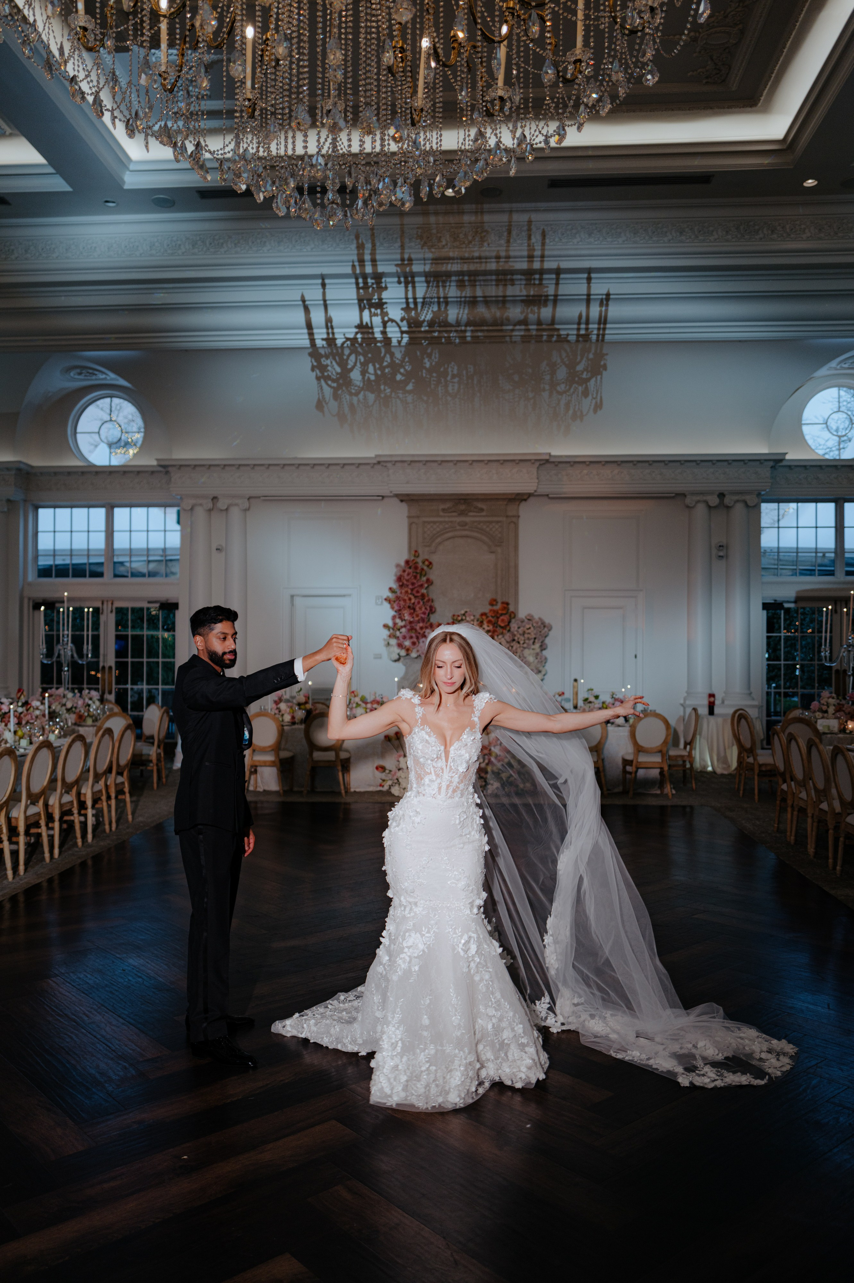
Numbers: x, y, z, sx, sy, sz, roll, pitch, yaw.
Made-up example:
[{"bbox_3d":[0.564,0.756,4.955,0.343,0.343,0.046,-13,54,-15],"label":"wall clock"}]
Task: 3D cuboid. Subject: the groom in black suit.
[{"bbox_3d":[-0.660,0.766,4.090,0.750,1.800,0.500,0,-1,14],"label":"groom in black suit"}]

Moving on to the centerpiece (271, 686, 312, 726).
[{"bbox_3d":[-1.657,0.792,12.216,0.500,0.490,0.420,0,-1,5],"label":"centerpiece"}]

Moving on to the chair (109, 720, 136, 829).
[{"bbox_3d":[-3.072,1.250,9.308,0.540,0.950,0.490,0,-1,5],"label":"chair"}]

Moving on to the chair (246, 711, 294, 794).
[{"bbox_3d":[-1.832,1.276,11.616,0.490,0.950,0.540,0,-1,5],"label":"chair"}]

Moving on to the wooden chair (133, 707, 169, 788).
[{"bbox_3d":[-3.372,1.260,11.924,0.560,0.960,0.490,0,-1,2],"label":"wooden chair"}]

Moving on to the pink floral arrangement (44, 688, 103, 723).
[{"bbox_3d":[-4.373,0.810,12.400,0.780,0.440,0.600,0,-1,5],"label":"pink floral arrangement"}]

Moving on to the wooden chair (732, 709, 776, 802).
[{"bbox_3d":[3.798,1.293,11.211,0.560,0.960,0.490,0,-1,-1],"label":"wooden chair"}]

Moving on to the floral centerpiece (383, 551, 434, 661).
[{"bbox_3d":[-0.309,-0.601,17.094,0.910,1.910,0.500,0,-1,5],"label":"floral centerpiece"}]

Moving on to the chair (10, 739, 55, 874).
[{"bbox_3d":[-3.180,1.230,7.519,0.540,0.950,0.490,0,-1,5],"label":"chair"}]

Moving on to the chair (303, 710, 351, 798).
[{"bbox_3d":[-1.136,1.275,11.504,0.490,0.950,0.540,0,-1,5],"label":"chair"}]

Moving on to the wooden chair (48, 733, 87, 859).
[{"bbox_3d":[-3.041,1.202,7.974,0.560,0.960,0.490,0,-1,5],"label":"wooden chair"}]

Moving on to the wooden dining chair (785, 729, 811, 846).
[{"bbox_3d":[3.321,1.238,8.224,0.540,0.950,0.490,0,-1,5],"label":"wooden dining chair"}]

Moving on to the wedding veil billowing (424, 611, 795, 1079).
[{"bbox_3d":[0.740,0.801,4.070,1.460,1.730,0.800,0,-1,0],"label":"wedding veil billowing"}]

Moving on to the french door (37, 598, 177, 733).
[{"bbox_3d":[-5.986,0.515,18.647,2.700,2.660,0.120,0,-1,5],"label":"french door"}]

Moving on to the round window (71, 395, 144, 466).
[{"bbox_3d":[-5.819,-3.844,18.300,1.330,1.330,0.150,0,-1,5],"label":"round window"}]

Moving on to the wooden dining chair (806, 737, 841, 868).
[{"bbox_3d":[3.247,1.237,7.722,0.560,0.960,0.490,0,-1,-4],"label":"wooden dining chair"}]

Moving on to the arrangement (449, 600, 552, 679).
[{"bbox_3d":[1.220,-0.040,16.300,1.700,1.300,0.550,0,-1,4],"label":"arrangement"}]

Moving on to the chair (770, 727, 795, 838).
[{"bbox_3d":[3.381,1.244,8.799,0.540,0.950,0.490,0,-1,5],"label":"chair"}]

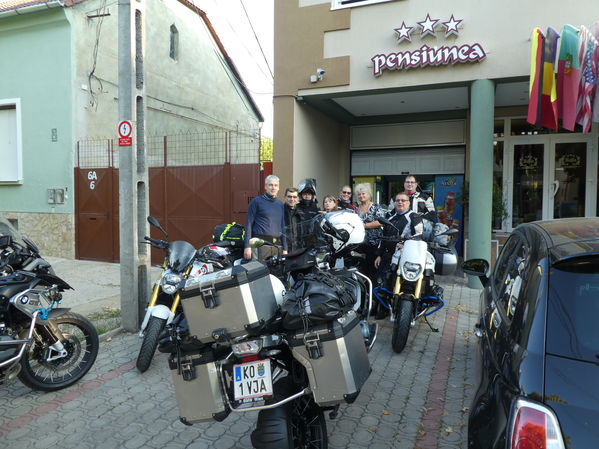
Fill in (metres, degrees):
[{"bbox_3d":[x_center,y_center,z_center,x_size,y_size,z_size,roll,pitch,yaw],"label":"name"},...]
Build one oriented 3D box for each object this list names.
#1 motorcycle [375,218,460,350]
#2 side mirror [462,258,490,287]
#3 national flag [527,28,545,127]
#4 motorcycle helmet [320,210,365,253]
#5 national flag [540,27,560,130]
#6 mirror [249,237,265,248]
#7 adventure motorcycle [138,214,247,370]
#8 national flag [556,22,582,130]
[{"bbox_3d":[1.380,0.624,5.000,0.920,1.330,2.150,1,2,21],"label":"motorcycle"},{"bbox_3d":[1.313,0.352,3.080,0.210,0.190,0.130,1,2,17],"label":"side mirror"},{"bbox_3d":[3.920,-2.475,6.890,0.170,1.700,0.850,1,2,19],"label":"national flag"},{"bbox_3d":[0.321,0.052,3.100,0.340,0.280,0.260,-13,2,-20],"label":"motorcycle helmet"},{"bbox_3d":[4.147,-2.420,6.820,0.170,1.700,0.850,1,2,19],"label":"national flag"},{"bbox_3d":[-0.342,0.143,3.300,0.140,0.090,0.060,1,2,12],"label":"mirror"},{"bbox_3d":[-1.090,0.645,4.500,0.900,1.330,2.150,1,2,20],"label":"adventure motorcycle"},{"bbox_3d":[4.370,-2.410,6.740,0.170,1.700,0.850,1,2,19],"label":"national flag"}]

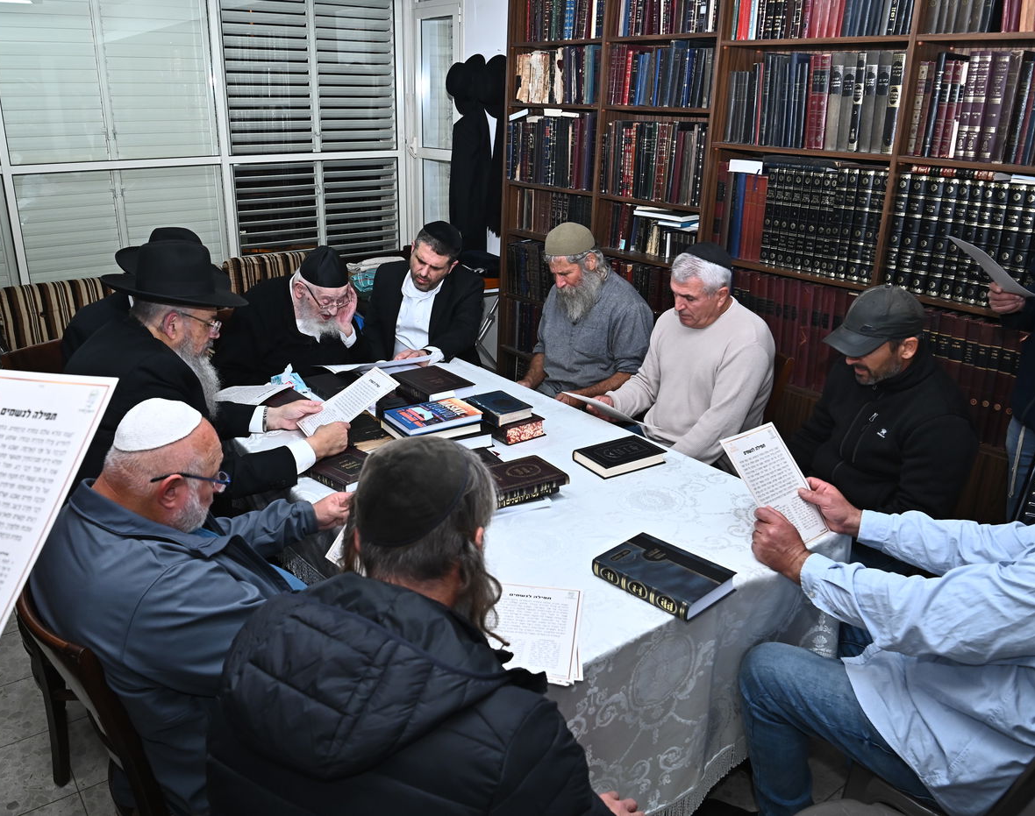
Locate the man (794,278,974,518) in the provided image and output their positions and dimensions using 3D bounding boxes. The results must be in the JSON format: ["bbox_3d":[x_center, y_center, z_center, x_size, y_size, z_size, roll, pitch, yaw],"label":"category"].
[{"bbox_3d":[0.948,0.288,2.364,0.820,1.280,0.600,-16,26,-40],"label":"man"}]

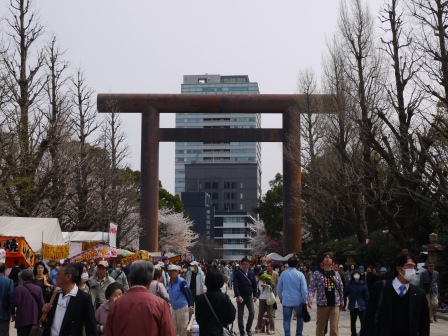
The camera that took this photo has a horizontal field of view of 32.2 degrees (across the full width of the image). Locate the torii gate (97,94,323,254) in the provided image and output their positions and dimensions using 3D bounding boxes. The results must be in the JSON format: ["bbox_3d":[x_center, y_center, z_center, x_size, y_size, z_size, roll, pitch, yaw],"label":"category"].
[{"bbox_3d":[-0.314,2.107,106.043,34.100,25.000,2.600,0,-7,0],"label":"torii gate"}]

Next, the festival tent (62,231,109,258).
[{"bbox_3d":[-7.312,4.961,40.699,3.000,3.300,3.200,0,-7,0],"label":"festival tent"}]

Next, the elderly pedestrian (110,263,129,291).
[{"bbox_3d":[-2.882,3.439,21.541,0.500,1.620,0.340,-2,-7,15],"label":"elderly pedestrian"}]

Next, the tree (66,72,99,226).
[{"bbox_3d":[-12.105,0.585,66.430,3.400,18.300,3.200,0,-7,0],"label":"tree"}]

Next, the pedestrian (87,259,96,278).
[{"bbox_3d":[-3.366,3.210,20.058,0.480,1.710,0.320,-1,-7,5],"label":"pedestrian"}]

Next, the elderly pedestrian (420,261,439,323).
[{"bbox_3d":[5.549,3.346,20.948,0.500,1.660,0.360,-1,-7,8],"label":"elderly pedestrian"}]

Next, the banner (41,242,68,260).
[{"bbox_3d":[-6.250,3.107,28.837,1.000,0.670,0.080,1,-7,-5],"label":"banner"}]

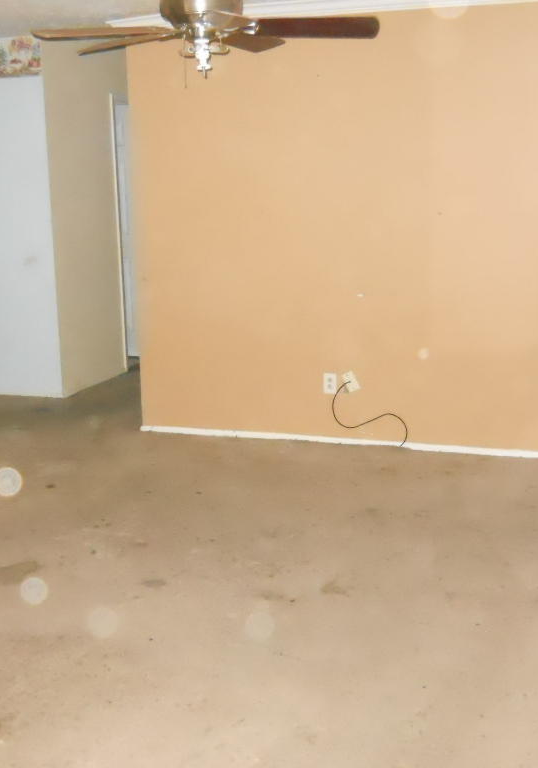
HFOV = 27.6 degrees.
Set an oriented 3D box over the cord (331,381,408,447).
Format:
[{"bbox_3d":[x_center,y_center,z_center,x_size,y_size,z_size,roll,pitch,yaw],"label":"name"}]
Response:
[{"bbox_3d":[0.562,0.172,6.182,0.433,0.364,0.050,3,12,19],"label":"cord"}]

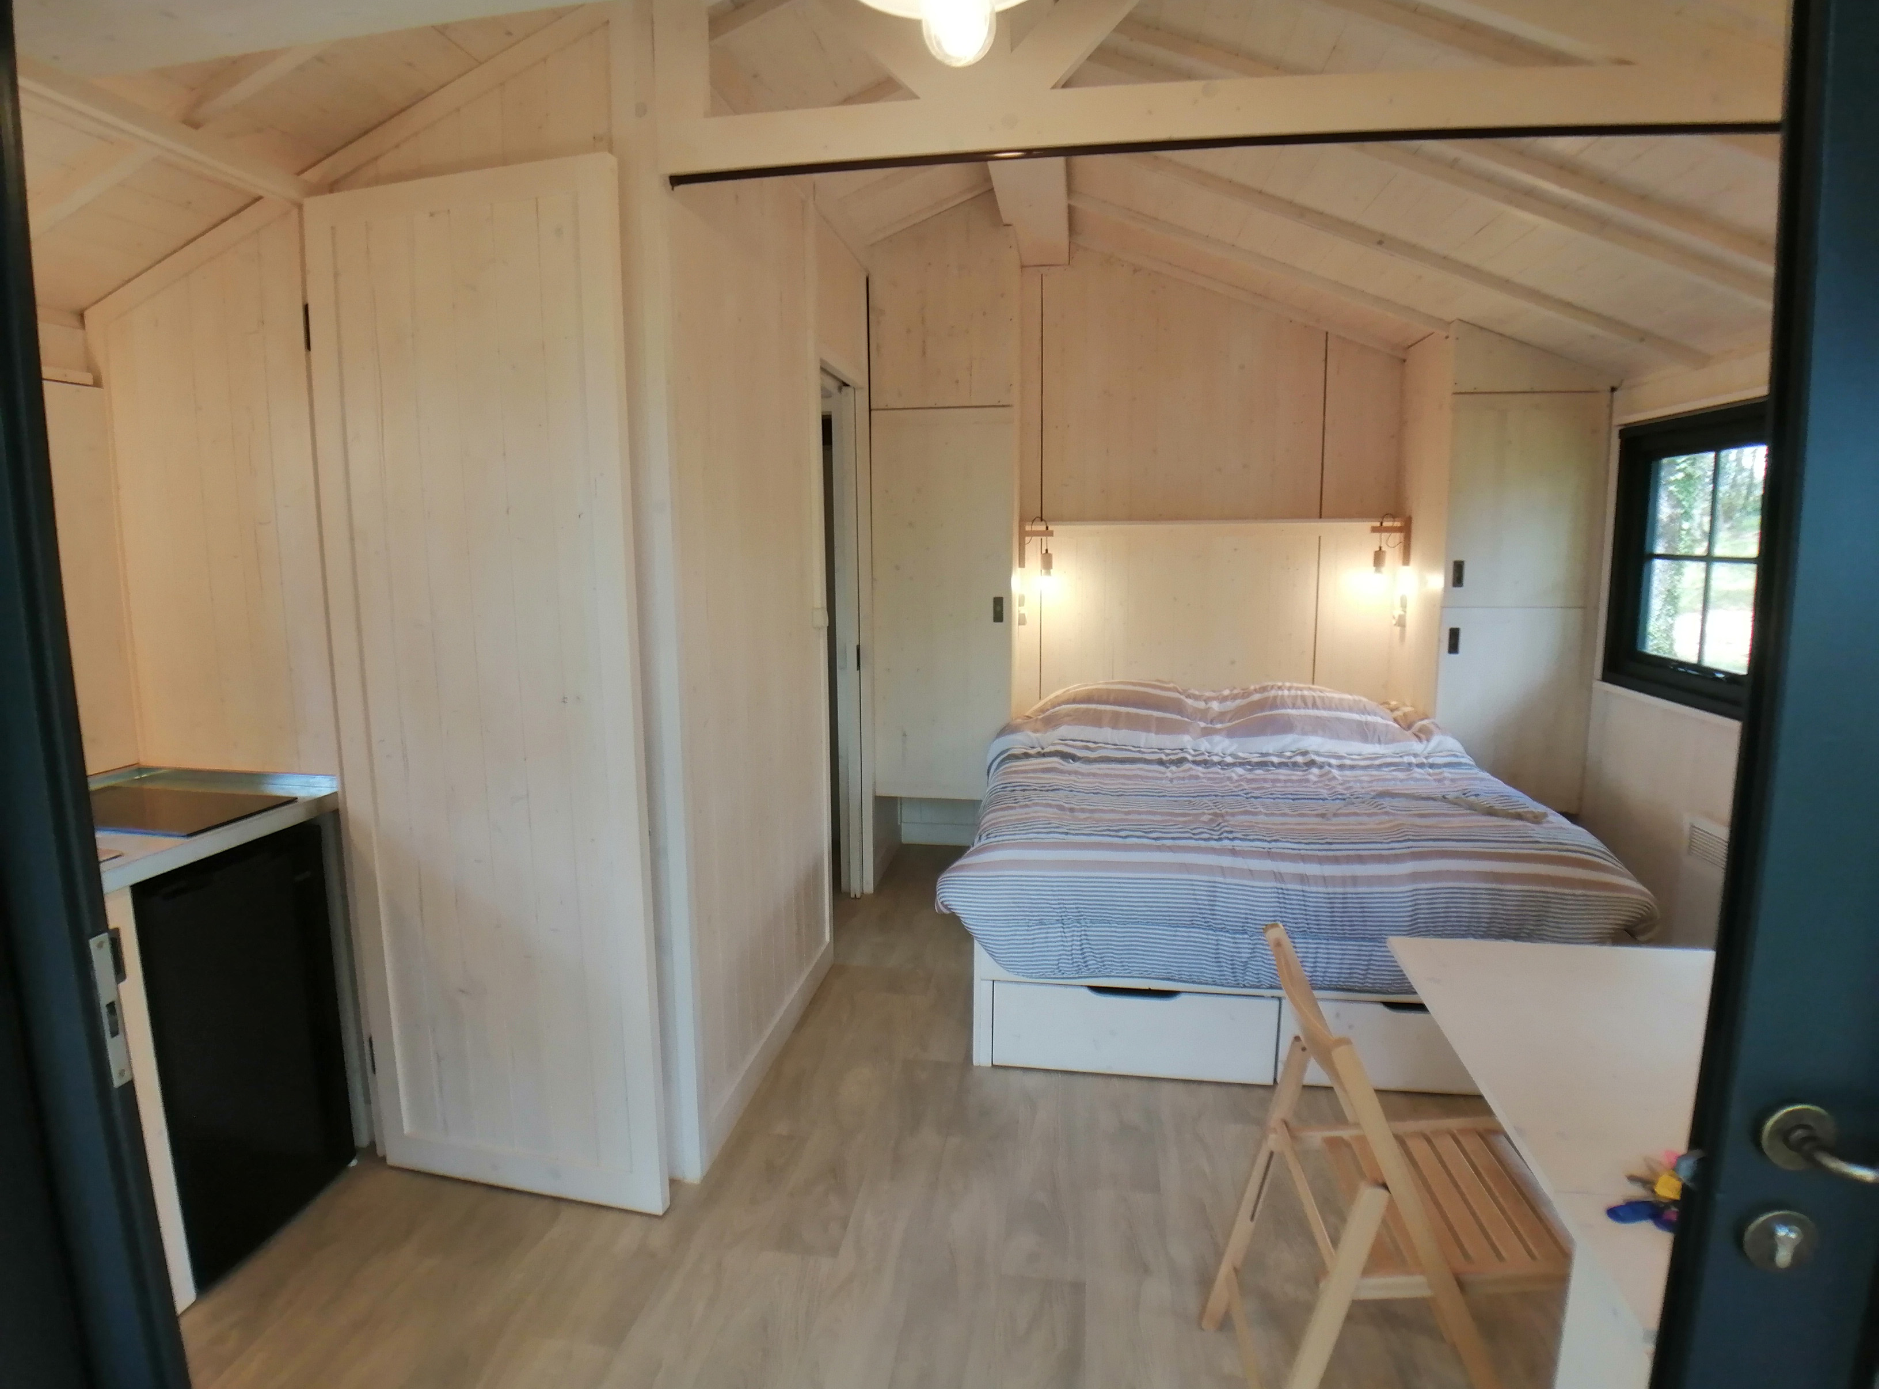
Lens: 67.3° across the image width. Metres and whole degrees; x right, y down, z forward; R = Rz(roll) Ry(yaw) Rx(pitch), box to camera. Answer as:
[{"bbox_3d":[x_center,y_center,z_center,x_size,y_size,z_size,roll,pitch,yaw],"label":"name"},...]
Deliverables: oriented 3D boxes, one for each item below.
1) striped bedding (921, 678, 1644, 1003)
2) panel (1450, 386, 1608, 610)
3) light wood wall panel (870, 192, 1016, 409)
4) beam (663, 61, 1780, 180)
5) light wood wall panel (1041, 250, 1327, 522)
[{"bbox_3d":[0.951,0.348,4.491,1.651,0.514,2.343,1,7,6],"label":"striped bedding"},{"bbox_3d":[1.972,-0.649,4.755,0.506,0.718,0.027,1,7,6],"label":"panel"},{"bbox_3d":[0.009,-1.350,4.876,0.514,0.712,0.027,1,7,6],"label":"light wood wall panel"},{"bbox_3d":[0.500,-1.053,2.614,2.069,0.134,0.089,1,7,6],"label":"beam"},{"bbox_3d":[0.960,-1.222,5.589,1.110,1.059,0.027,1,7,6],"label":"light wood wall panel"}]

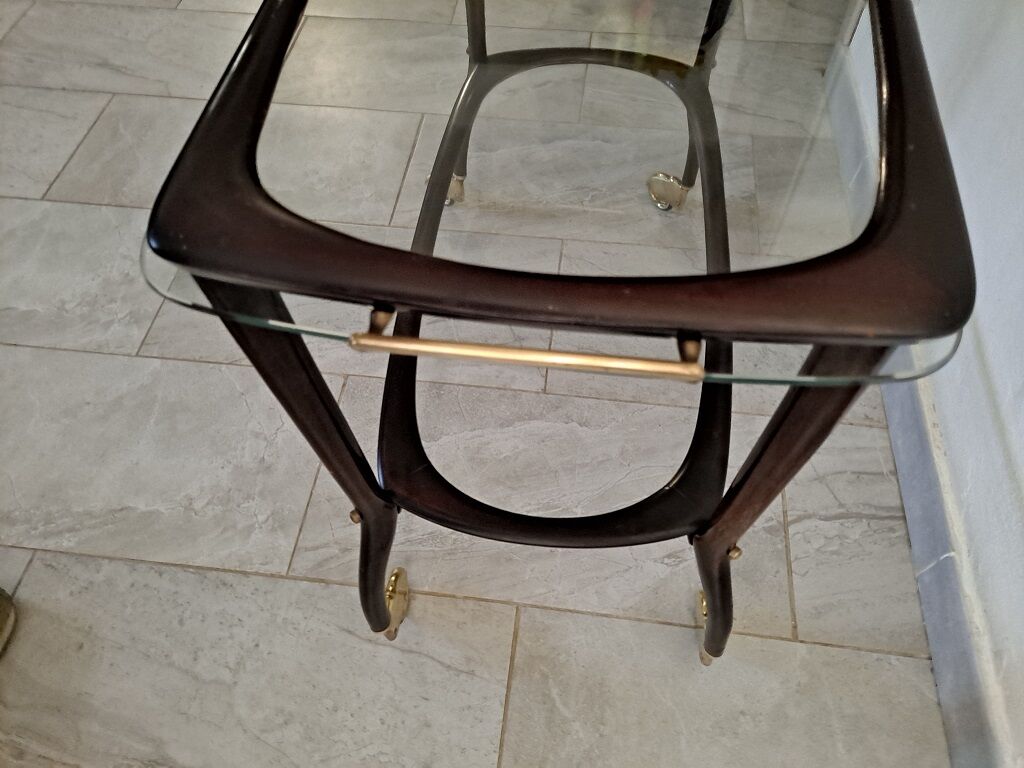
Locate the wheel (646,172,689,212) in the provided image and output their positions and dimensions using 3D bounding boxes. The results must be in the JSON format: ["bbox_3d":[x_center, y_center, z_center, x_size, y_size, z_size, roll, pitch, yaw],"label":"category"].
[{"bbox_3d":[0.268,-0.325,1.263,0.072,0.062,0.034,0,57,2],"label":"wheel"}]

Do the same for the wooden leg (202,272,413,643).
[{"bbox_3d":[-0.141,0.111,0.637,0.084,0.650,0.105,5,57,5],"label":"wooden leg"}]

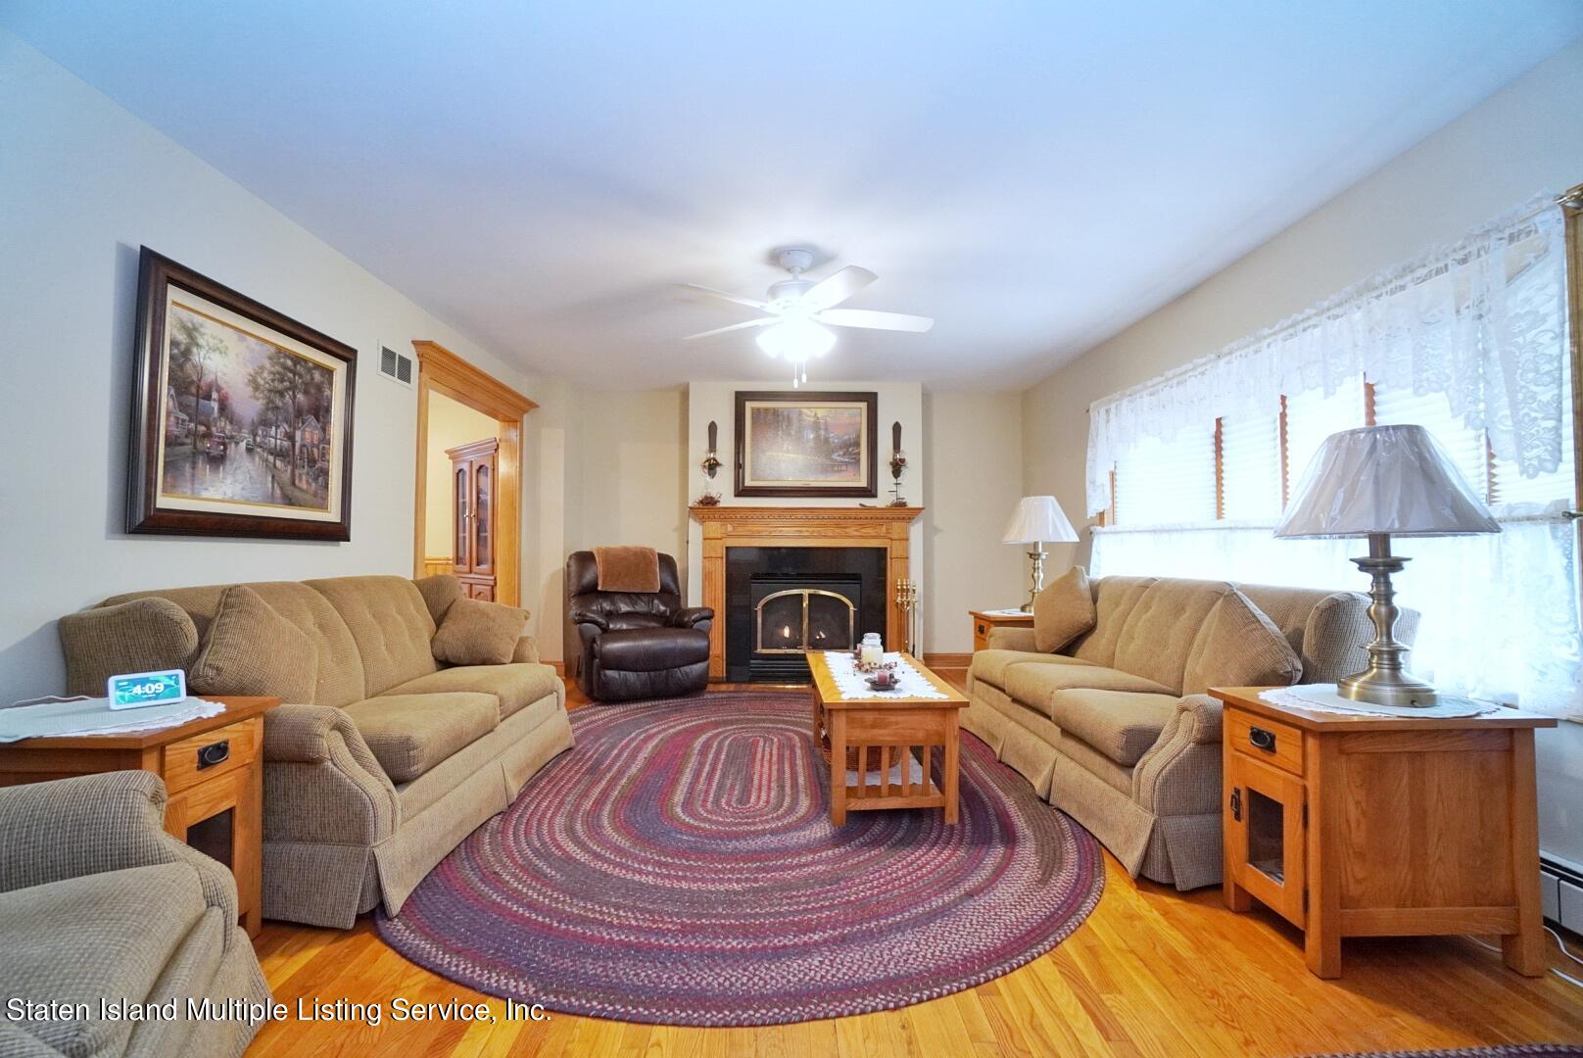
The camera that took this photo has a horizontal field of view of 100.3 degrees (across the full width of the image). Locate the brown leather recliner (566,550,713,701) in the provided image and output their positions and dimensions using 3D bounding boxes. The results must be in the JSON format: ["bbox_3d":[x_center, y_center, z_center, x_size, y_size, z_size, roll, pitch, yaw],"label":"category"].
[{"bbox_3d":[-1.178,0.687,5.022,0.920,1.040,0.940,1,-2,-24],"label":"brown leather recliner"}]

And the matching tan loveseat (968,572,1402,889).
[{"bbox_3d":[1.509,0.687,3.003,0.920,0.930,1.990,0,-2,-2],"label":"matching tan loveseat"}]

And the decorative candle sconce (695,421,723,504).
[{"bbox_3d":[-0.675,-0.516,5.329,0.220,0.680,0.150,0,-2,-1],"label":"decorative candle sconce"}]

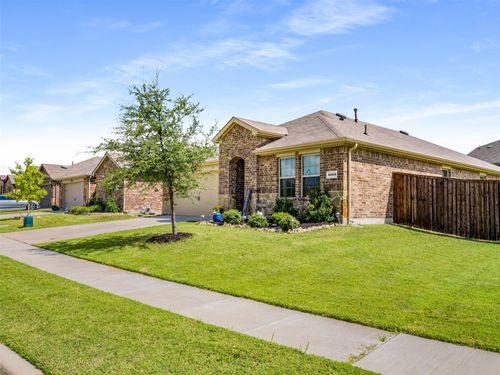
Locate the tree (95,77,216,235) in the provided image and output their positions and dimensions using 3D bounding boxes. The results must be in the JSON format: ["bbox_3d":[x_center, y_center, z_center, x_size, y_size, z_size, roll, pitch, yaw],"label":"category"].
[{"bbox_3d":[-3.155,-1.058,13.500,4.000,5.250,3.900,1,-3,-13],"label":"tree"}]

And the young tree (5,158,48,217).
[{"bbox_3d":[-13.817,-0.062,25.000,2.250,3.700,2.200,1,-3,-29],"label":"young tree"}]

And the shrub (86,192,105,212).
[{"bbox_3d":[-10.162,0.987,26.600,1.100,1.300,1.050,1,-3,-21],"label":"shrub"}]

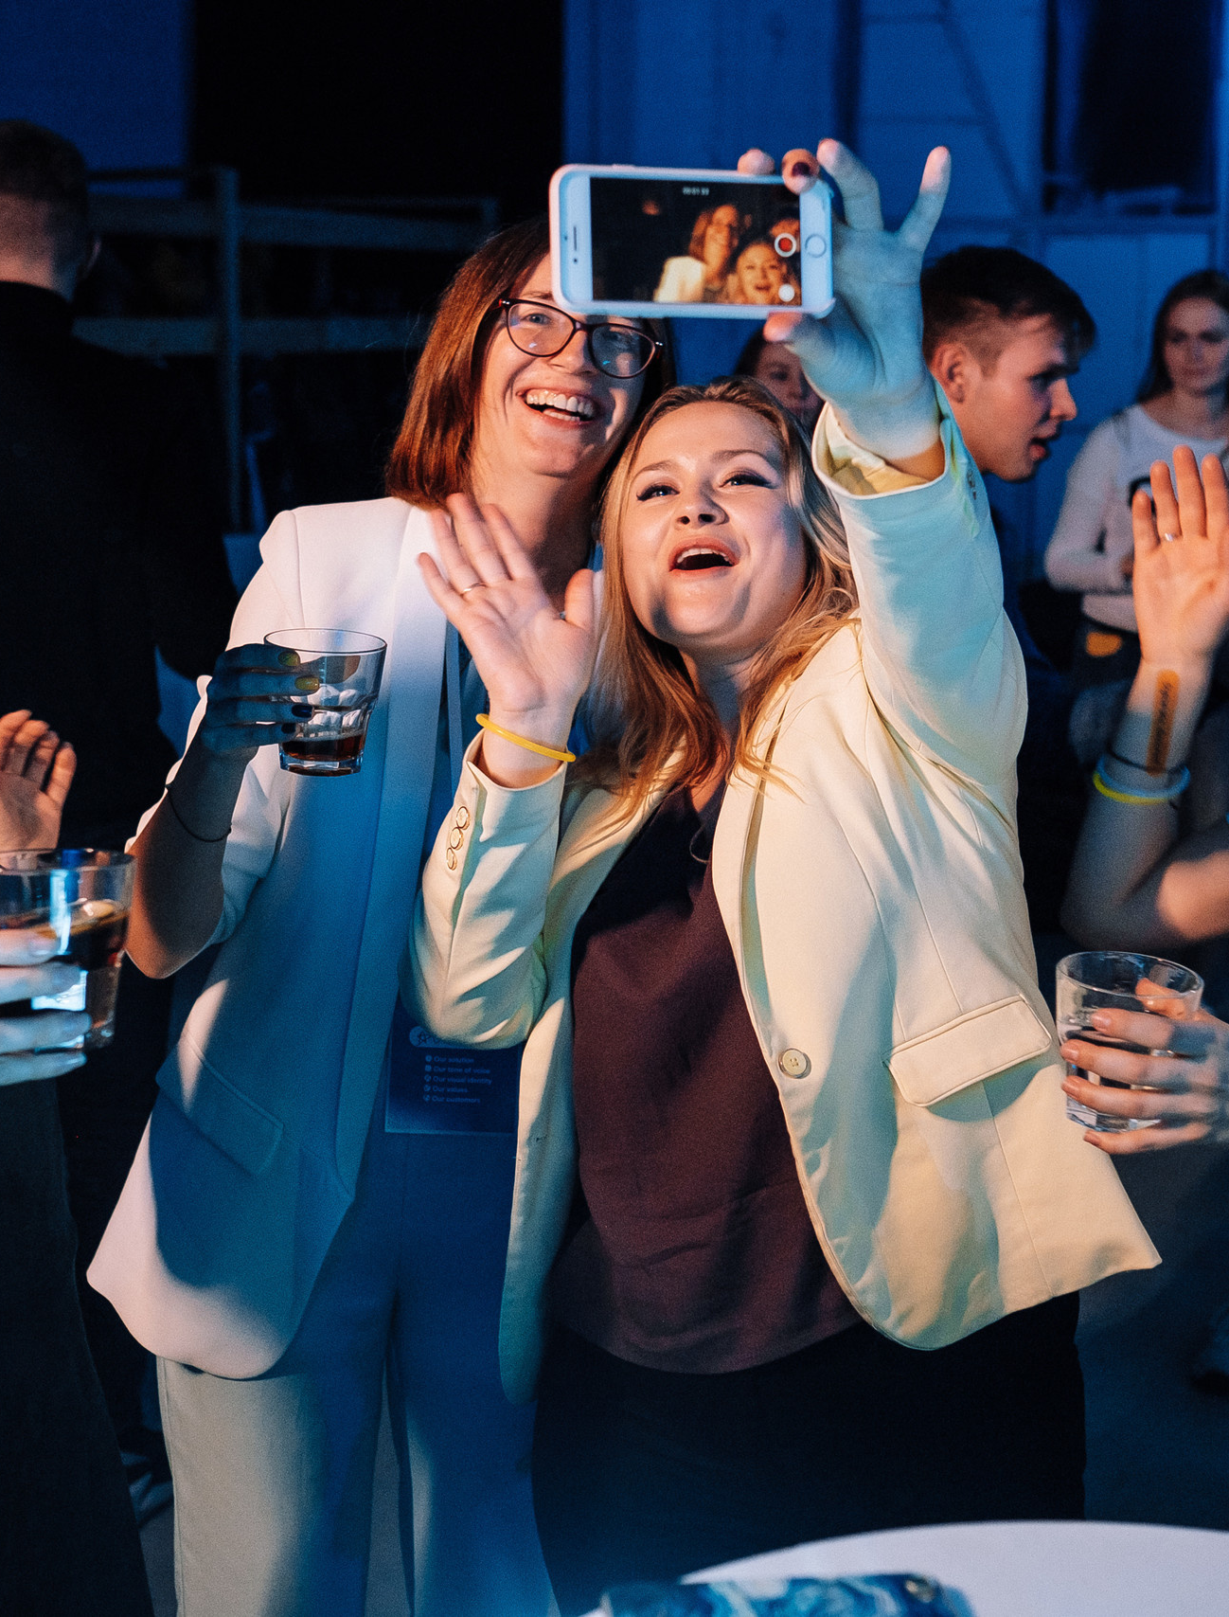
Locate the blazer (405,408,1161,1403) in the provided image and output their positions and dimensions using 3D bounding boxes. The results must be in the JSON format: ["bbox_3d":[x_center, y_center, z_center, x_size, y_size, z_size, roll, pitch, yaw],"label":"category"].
[{"bbox_3d":[0.115,0.080,1.695,0.506,0.729,0.614,4,11,22],"label":"blazer"}]

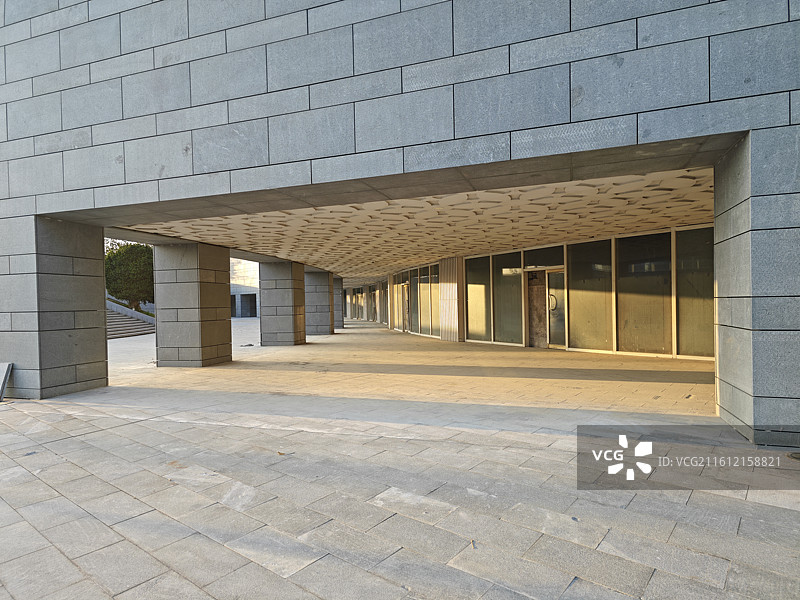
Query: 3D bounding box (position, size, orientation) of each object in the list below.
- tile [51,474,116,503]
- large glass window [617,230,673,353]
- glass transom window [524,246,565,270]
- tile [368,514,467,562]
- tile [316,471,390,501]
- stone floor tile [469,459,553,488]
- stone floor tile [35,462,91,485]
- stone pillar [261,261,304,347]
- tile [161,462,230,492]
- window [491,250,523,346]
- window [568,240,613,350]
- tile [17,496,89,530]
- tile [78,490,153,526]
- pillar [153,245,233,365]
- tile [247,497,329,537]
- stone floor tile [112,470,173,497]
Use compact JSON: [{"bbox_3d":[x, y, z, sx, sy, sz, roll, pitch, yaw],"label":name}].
[{"bbox_3d":[-2.507,1.525,4.248,0.589,0.040,0.307,-1,1,39],"label":"tile"},{"bbox_3d":[5.836,-0.136,12.751,0.060,2.881,1.482,-1,0,-31],"label":"large glass window"},{"bbox_3d":[3.901,-1.117,14.300,0.080,0.560,1.400,-2,1,-33],"label":"glass transom window"},{"bbox_3d":[0.117,1.474,3.263,0.612,0.040,0.313,-1,1,39],"label":"tile"},{"bbox_3d":[-0.391,1.456,4.127,0.600,0.030,0.310,-1,0,40],"label":"tile"},{"bbox_3d":[0.909,1.431,4.354,0.600,0.030,0.310,-1,0,43],"label":"stone floor tile"},{"bbox_3d":[-2.934,1.531,4.616,0.583,0.040,0.318,-1,1,39],"label":"stone floor tile"},{"bbox_3d":[-4.149,0.146,18.970,1.184,2.898,1.227,-1,0,10],"label":"stone pillar"},{"bbox_3d":[-1.676,1.482,4.386,0.600,0.030,0.310,-1,0,42],"label":"tile"},{"bbox_3d":[3.404,-0.040,16.769,0.060,2.888,1.345,-1,0,-31],"label":"window"},{"bbox_3d":[5.012,-0.085,14.046,0.060,2.883,1.448,-1,0,-31],"label":"window"},{"bbox_3d":[-2.467,1.529,3.778,0.597,0.040,0.301,-1,1,39],"label":"tile"},{"bbox_3d":[-2.025,1.486,3.782,0.600,0.030,0.310,-1,0,41],"label":"tile"},{"bbox_3d":[-5.079,0.129,13.138,1.203,2.905,1.283,-1,0,13],"label":"pillar"},{"bbox_3d":[-0.764,1.491,3.629,0.613,0.040,0.302,-1,1,39],"label":"tile"},{"bbox_3d":[-2.090,1.514,4.338,0.600,0.040,0.305,-1,1,39],"label":"stone floor tile"}]

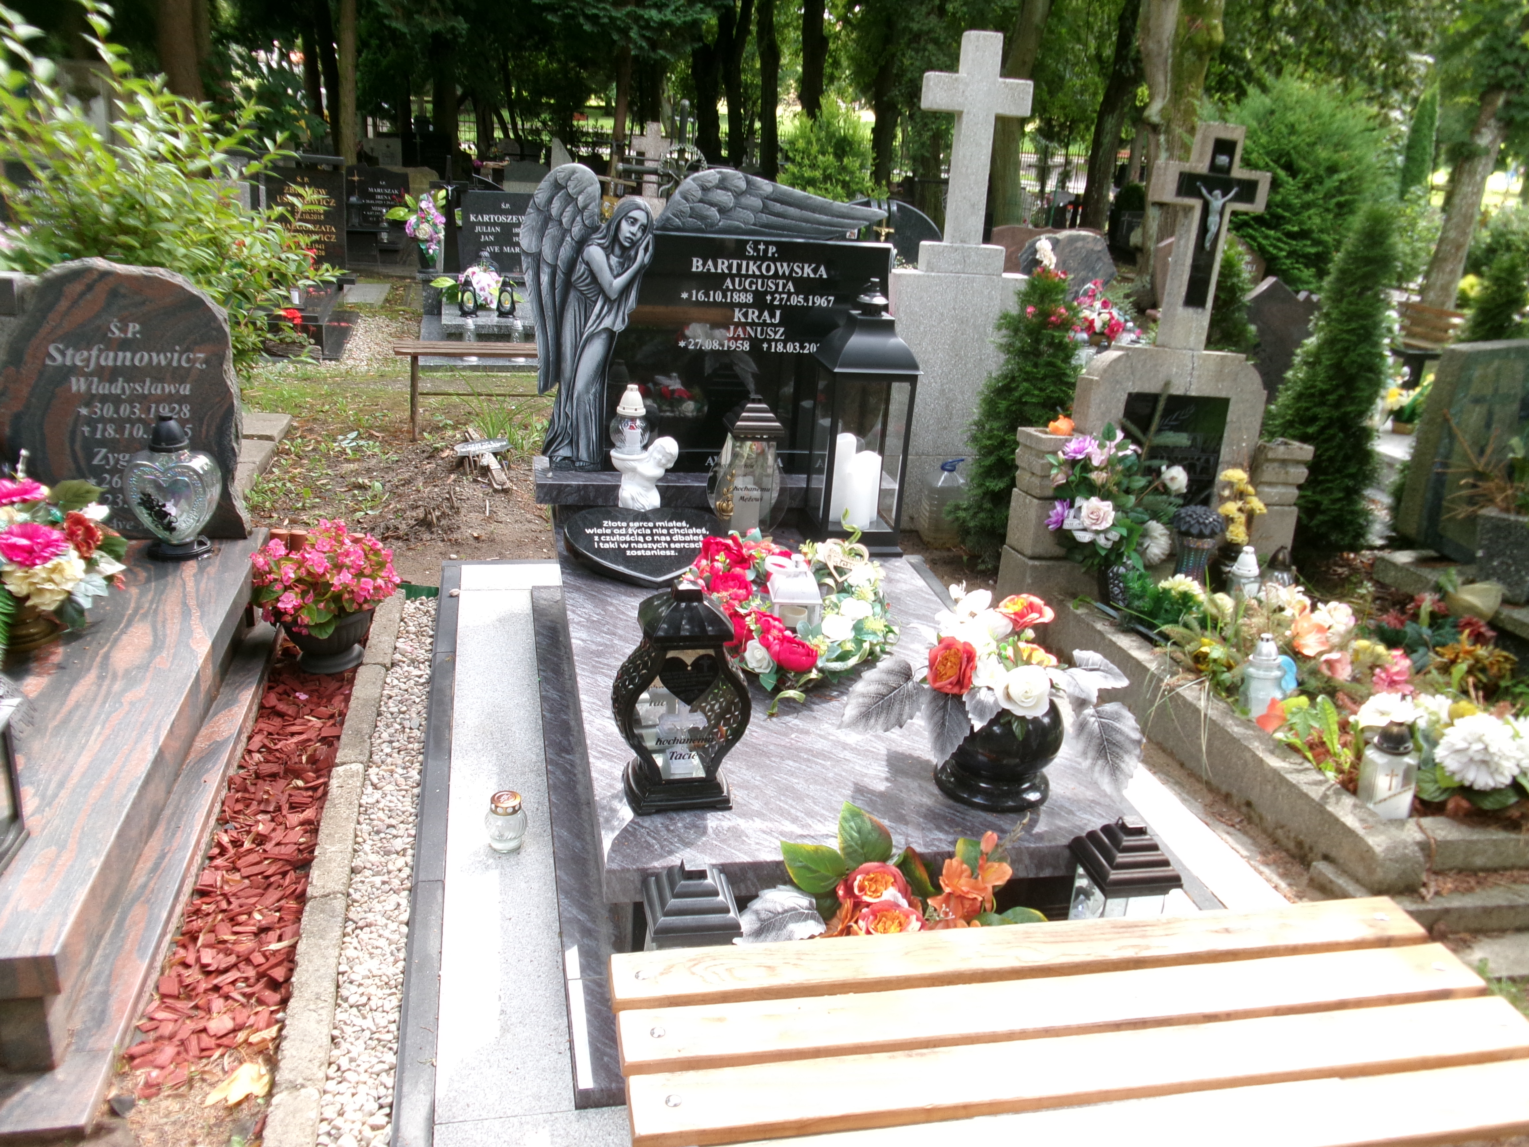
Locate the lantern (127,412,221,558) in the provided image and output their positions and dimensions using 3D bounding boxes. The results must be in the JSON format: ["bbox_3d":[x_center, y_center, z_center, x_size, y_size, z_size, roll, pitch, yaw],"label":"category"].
[{"bbox_3d":[-1.420,-0.209,2.970,0.215,0.333,0.120,2,21,-7],"label":"lantern"}]

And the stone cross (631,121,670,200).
[{"bbox_3d":[-1.073,-3.880,11.628,0.388,0.697,0.135,0,20,-12],"label":"stone cross"}]

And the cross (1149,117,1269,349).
[{"bbox_3d":[1.178,-0.909,3.357,0.315,0.590,0.080,0,21,-13],"label":"cross"}]

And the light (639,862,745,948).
[{"bbox_3d":[-0.112,0.560,1.823,0.128,0.330,0.128,0,21,-13],"label":"light"}]

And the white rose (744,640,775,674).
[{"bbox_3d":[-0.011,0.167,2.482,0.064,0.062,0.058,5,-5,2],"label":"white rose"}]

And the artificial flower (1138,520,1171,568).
[{"bbox_3d":[1.068,-0.086,3.376,0.085,0.115,0.100,7,21,6],"label":"artificial flower"}]

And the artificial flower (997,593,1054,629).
[{"bbox_3d":[0.442,0.064,2.096,0.095,0.060,0.088,7,20,6],"label":"artificial flower"}]

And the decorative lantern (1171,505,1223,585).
[{"bbox_3d":[1.334,-0.079,3.764,0.155,0.257,0.155,0,20,-12],"label":"decorative lantern"}]

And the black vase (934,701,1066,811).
[{"bbox_3d":[0.415,0.277,2.164,0.203,0.180,0.203,0,21,-13],"label":"black vase"}]

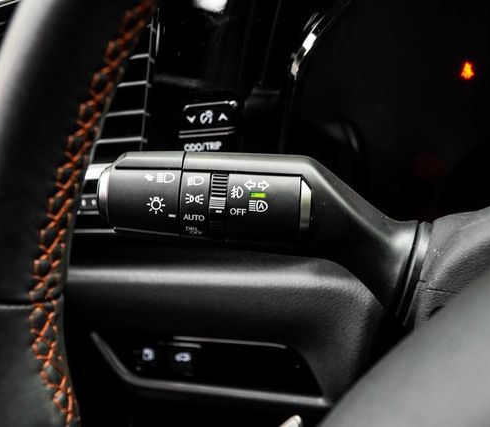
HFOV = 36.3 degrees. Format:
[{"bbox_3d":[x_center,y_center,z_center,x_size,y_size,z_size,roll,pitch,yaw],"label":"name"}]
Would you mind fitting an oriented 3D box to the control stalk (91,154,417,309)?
[{"bbox_3d":[0.006,0.006,0.297,0.126,0.056,0.050,3,11,2],"label":"control stalk"}]

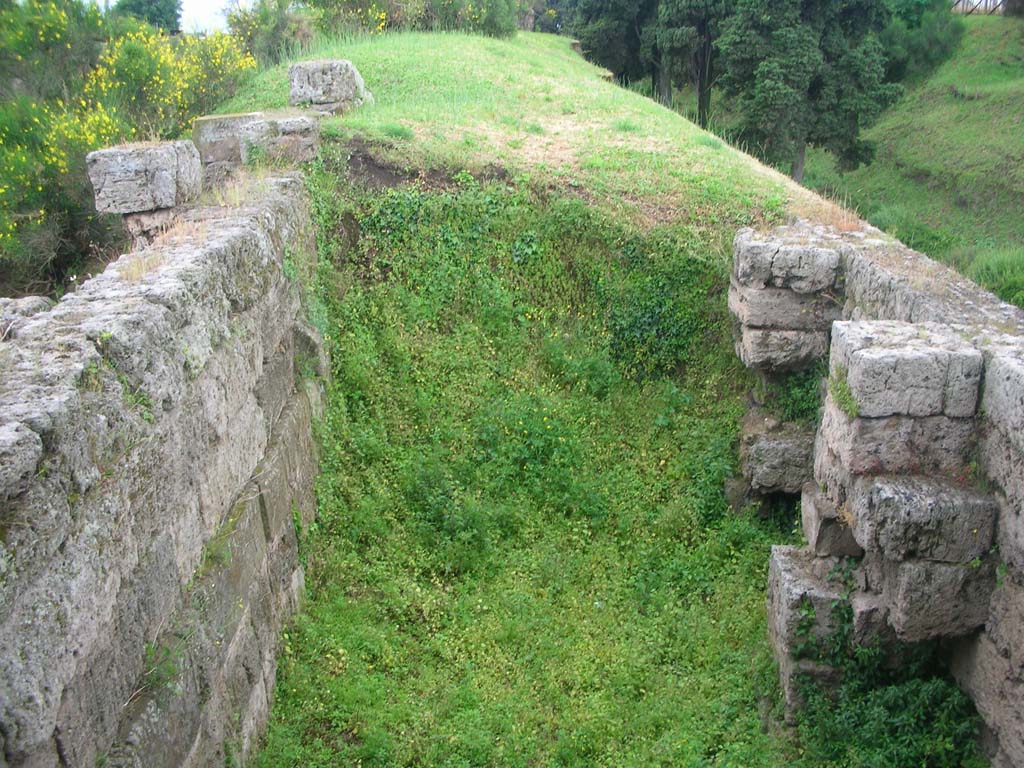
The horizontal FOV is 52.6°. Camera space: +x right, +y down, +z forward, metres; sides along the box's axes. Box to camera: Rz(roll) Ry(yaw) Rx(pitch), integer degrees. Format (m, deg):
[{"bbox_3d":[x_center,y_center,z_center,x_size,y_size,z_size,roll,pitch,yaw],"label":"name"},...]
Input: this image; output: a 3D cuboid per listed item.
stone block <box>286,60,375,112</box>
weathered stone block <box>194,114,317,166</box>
[{"bbox_3d":[-2.100,-3.470,12.050,0.780,0.520,0.720,-2,19,2],"label":"stone block"},{"bbox_3d":[-2.810,-2.730,11.480,1.310,0.460,0.750,-6,19,-9],"label":"weathered stone block"}]

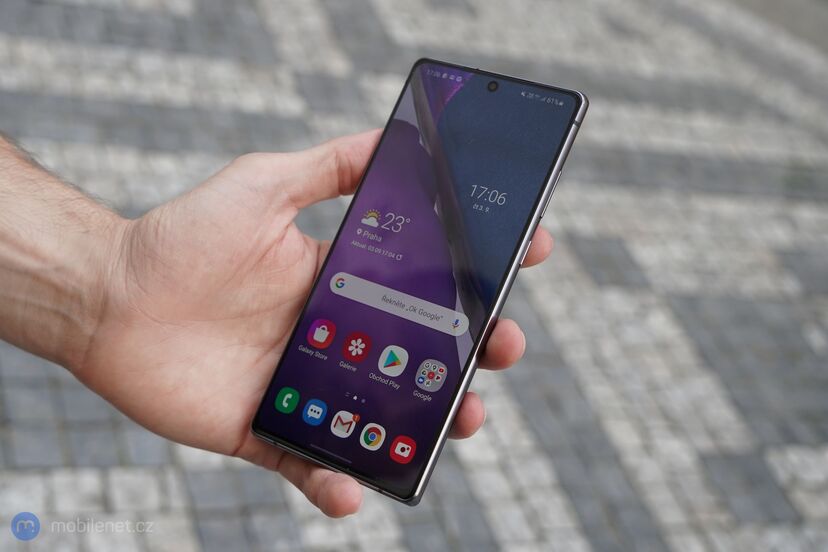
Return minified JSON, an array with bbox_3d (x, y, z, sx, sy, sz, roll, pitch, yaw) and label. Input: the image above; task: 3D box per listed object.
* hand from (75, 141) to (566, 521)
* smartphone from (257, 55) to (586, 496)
[{"bbox_3d":[-0.044,0.013,0.379,0.192,0.072,0.140,3,74,18],"label":"hand"},{"bbox_3d":[0.002,-0.004,0.363,0.075,0.009,0.162,19,80,28],"label":"smartphone"}]

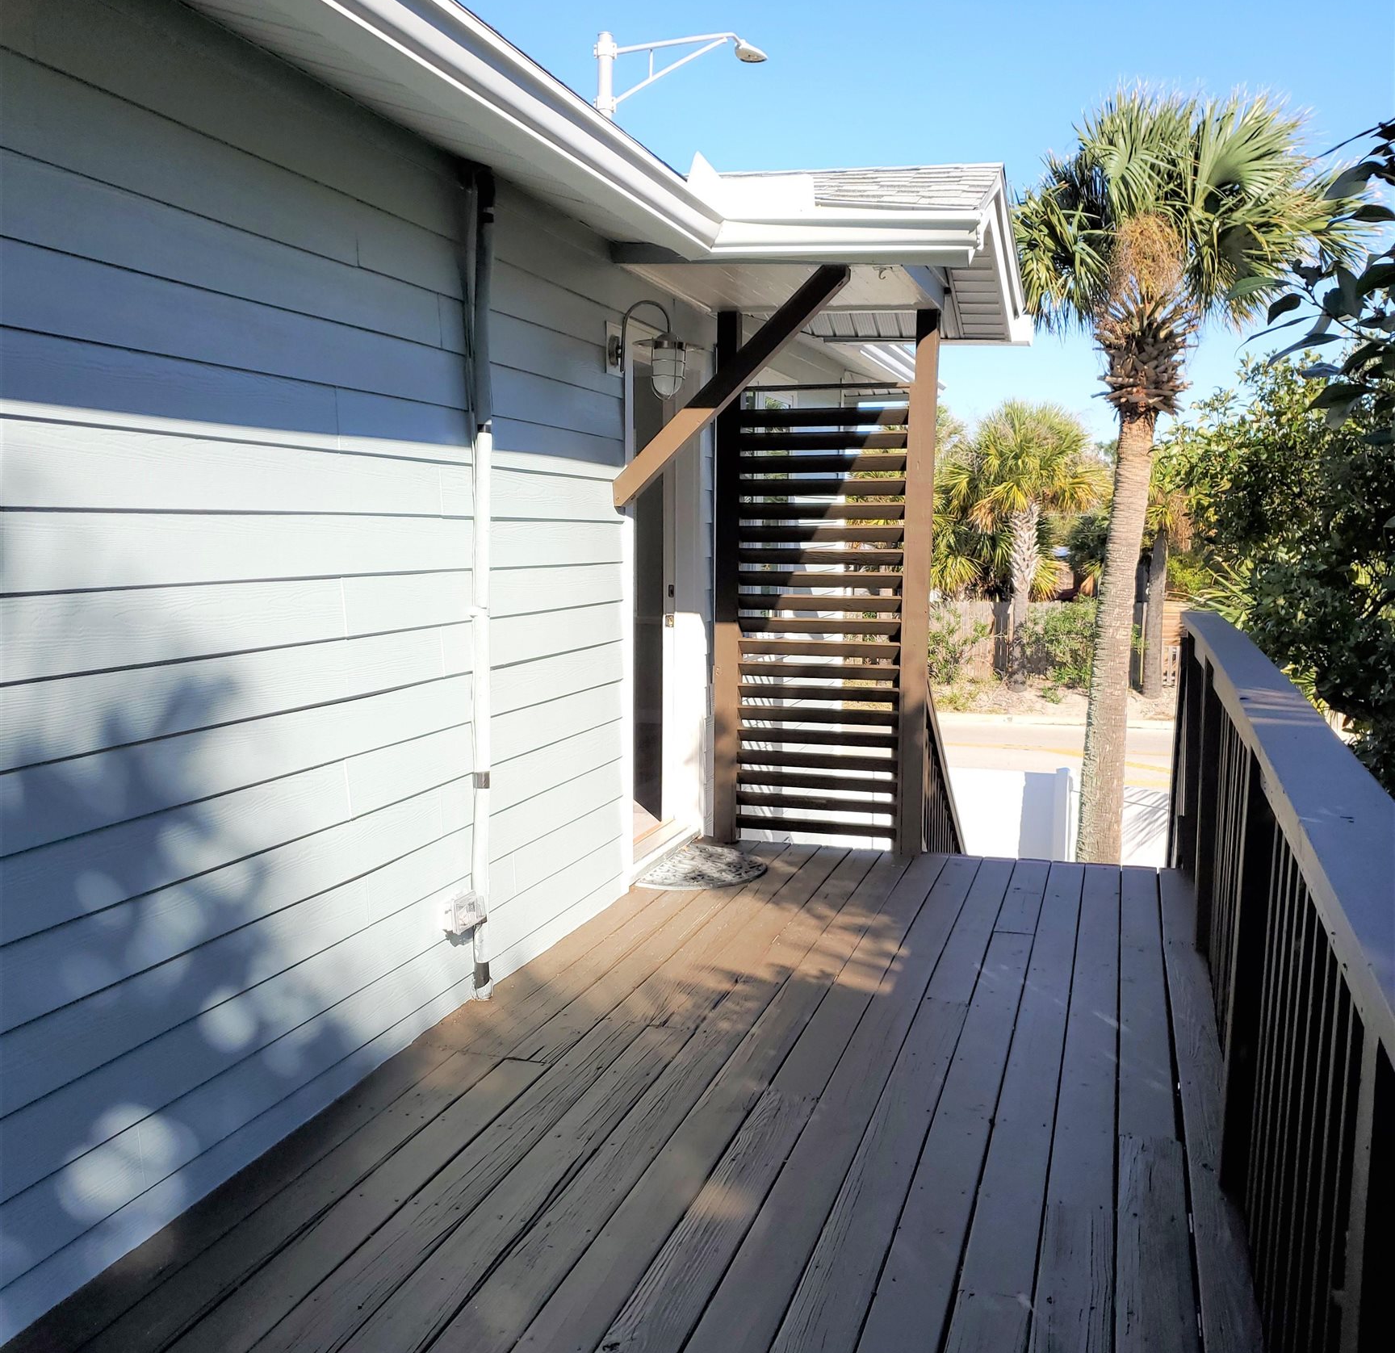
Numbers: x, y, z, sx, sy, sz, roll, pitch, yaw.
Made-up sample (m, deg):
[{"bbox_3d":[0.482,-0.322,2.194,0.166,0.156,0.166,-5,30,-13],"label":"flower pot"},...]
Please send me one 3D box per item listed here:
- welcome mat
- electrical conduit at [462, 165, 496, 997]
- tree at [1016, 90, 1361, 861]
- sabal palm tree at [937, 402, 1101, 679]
[{"bbox_3d":[0.072,0.813,5.909,0.440,0.013,0.785,2,6,17],"label":"welcome mat"},{"bbox_3d":[-0.640,-0.248,4.134,0.065,2.490,0.065,2,6,17],"label":"electrical conduit"},{"bbox_3d":[3.799,-0.833,11.151,2.900,7.400,2.900,2,6,17],"label":"tree"},{"bbox_3d":[7.168,-2.897,31.140,3.600,6.382,3.600,2,6,17],"label":"sabal palm tree"}]

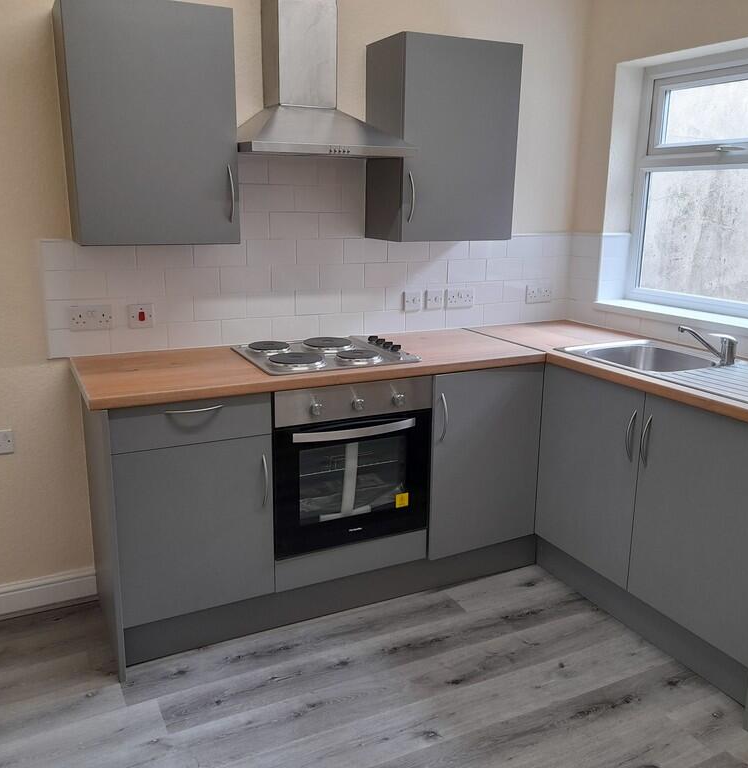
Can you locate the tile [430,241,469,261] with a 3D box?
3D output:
[{"bbox_3d":[0.328,-0.587,3.210,0.200,0.099,0.010,-6,15,-26],"label":"tile"}]

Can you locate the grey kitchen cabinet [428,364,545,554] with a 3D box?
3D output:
[{"bbox_3d":[0.303,0.222,3.053,0.498,0.720,0.581,-6,15,-25],"label":"grey kitchen cabinet"}]

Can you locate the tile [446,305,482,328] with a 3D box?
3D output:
[{"bbox_3d":[0.409,-0.304,3.318,0.200,0.098,0.010,-6,15,-26],"label":"tile"}]

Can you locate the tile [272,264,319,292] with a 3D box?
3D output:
[{"bbox_3d":[-0.308,-0.419,2.918,0.200,0.100,0.010,-6,16,-26],"label":"tile"}]

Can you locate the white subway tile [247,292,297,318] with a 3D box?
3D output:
[{"bbox_3d":[-0.404,-0.313,2.901,0.200,0.099,0.010,-6,15,-26],"label":"white subway tile"}]

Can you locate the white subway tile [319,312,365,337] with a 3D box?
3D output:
[{"bbox_3d":[-0.133,-0.245,3.065,0.200,0.100,0.010,-6,15,-26],"label":"white subway tile"}]

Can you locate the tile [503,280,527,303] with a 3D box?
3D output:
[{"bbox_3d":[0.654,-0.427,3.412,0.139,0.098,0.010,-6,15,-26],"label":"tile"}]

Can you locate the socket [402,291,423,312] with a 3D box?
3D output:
[{"bbox_3d":[0.168,-0.354,3.167,0.084,0.084,0.015,-6,15,-26],"label":"socket"}]

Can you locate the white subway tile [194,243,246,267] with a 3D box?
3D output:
[{"bbox_3d":[-0.574,-0.488,2.764,0.200,0.100,0.010,-6,16,-26],"label":"white subway tile"}]

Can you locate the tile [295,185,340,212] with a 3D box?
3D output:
[{"bbox_3d":[-0.219,-0.724,2.900,0.200,0.100,0.010,-6,15,-26],"label":"tile"}]

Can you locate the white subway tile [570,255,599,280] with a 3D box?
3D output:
[{"bbox_3d":[0.986,-0.537,3.441,0.010,0.098,0.181,-6,15,-26],"label":"white subway tile"}]

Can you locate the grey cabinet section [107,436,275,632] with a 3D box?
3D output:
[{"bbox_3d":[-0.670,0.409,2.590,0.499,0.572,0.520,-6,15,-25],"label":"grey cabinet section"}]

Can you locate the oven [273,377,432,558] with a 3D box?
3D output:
[{"bbox_3d":[-0.174,0.222,2.773,0.595,0.595,0.566,-6,15,-25],"label":"oven"}]

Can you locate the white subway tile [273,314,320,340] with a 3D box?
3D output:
[{"bbox_3d":[-0.313,-0.227,2.967,0.200,0.098,0.010,-6,15,-26],"label":"white subway tile"}]

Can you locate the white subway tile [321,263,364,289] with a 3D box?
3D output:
[{"bbox_3d":[-0.129,-0.440,3.018,0.200,0.100,0.010,-6,15,-26],"label":"white subway tile"}]

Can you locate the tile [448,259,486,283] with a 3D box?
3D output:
[{"bbox_3d":[0.413,-0.500,3.276,0.200,0.100,0.010,-6,15,-25],"label":"tile"}]

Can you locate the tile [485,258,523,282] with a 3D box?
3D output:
[{"bbox_3d":[0.593,-0.517,3.363,0.200,0.099,0.010,-6,15,-26],"label":"tile"}]

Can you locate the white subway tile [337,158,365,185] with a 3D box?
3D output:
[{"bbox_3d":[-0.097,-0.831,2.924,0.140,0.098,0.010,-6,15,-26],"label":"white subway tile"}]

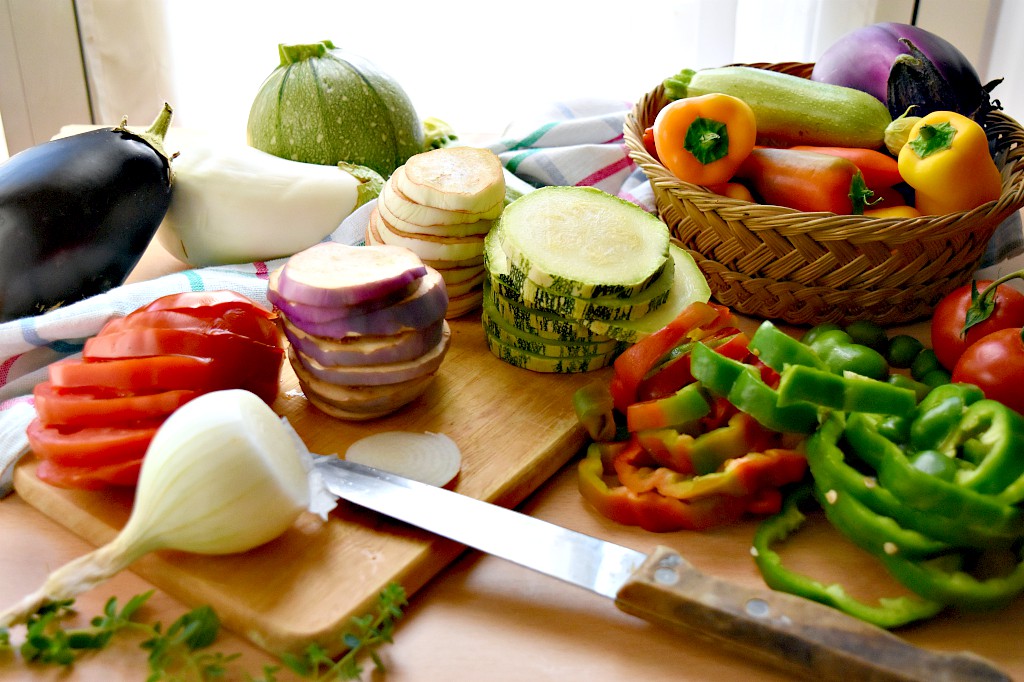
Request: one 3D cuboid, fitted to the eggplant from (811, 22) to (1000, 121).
[{"bbox_3d":[0.244,-0.160,0.811,0.092,0.084,0.114,-25,37,-39],"label":"eggplant"}]

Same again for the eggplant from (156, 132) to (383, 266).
[{"bbox_3d":[-0.146,-0.088,0.776,0.140,0.074,0.077,-13,30,-24],"label":"eggplant"}]

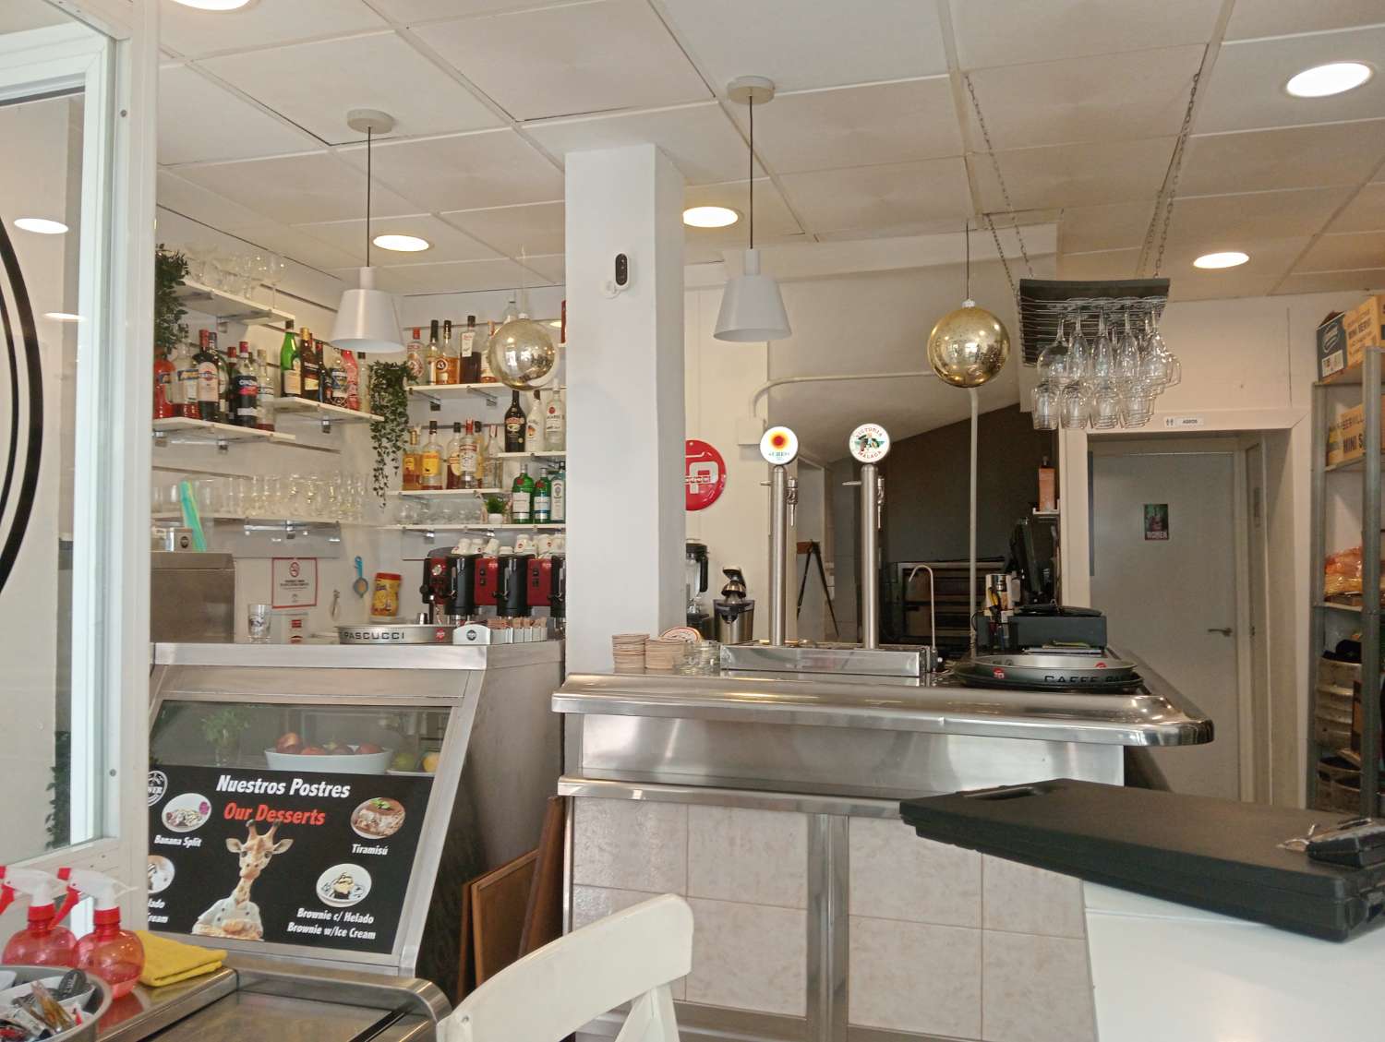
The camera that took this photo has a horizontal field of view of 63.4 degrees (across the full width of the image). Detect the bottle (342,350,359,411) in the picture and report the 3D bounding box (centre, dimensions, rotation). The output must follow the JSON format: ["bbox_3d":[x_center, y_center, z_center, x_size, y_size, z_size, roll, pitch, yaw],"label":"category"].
[{"bbox_3d":[-1.419,-0.589,4.647,0.085,0.275,0.085,2,-3,-33],"label":"bottle"}]

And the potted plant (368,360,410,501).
[{"bbox_3d":[-1.310,-0.390,4.867,0.180,0.600,0.180,-1,-2,17],"label":"potted plant"}]

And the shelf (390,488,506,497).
[{"bbox_3d":[-1.029,-0.117,4.906,0.570,0.020,0.240,-1,-2,17],"label":"shelf"}]

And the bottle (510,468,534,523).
[{"bbox_3d":[-0.723,-0.114,4.775,0.093,0.262,0.093,0,-2,5],"label":"bottle"}]

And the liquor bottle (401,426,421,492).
[{"bbox_3d":[-1.237,-0.269,4.964,0.083,0.291,0.075,-1,-2,17],"label":"liquor bottle"}]

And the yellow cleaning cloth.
[{"bbox_3d":[-0.842,0.668,1.733,0.210,0.032,0.125,-1,-3,29],"label":"yellow cleaning cloth"}]

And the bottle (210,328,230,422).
[{"bbox_3d":[-1.662,-0.493,3.916,0.090,0.330,0.090,-1,-2,17],"label":"bottle"}]

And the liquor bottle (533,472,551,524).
[{"bbox_3d":[-0.628,-0.101,4.698,0.078,0.229,0.078,0,-2,0],"label":"liquor bottle"}]

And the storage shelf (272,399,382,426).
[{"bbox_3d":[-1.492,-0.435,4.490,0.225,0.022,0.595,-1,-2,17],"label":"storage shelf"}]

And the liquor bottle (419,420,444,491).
[{"bbox_3d":[-1.125,-0.282,4.848,0.092,0.307,0.092,0,-2,0],"label":"liquor bottle"}]

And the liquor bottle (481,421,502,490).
[{"bbox_3d":[-0.854,-0.275,4.806,0.083,0.286,0.083,0,-2,0],"label":"liquor bottle"}]

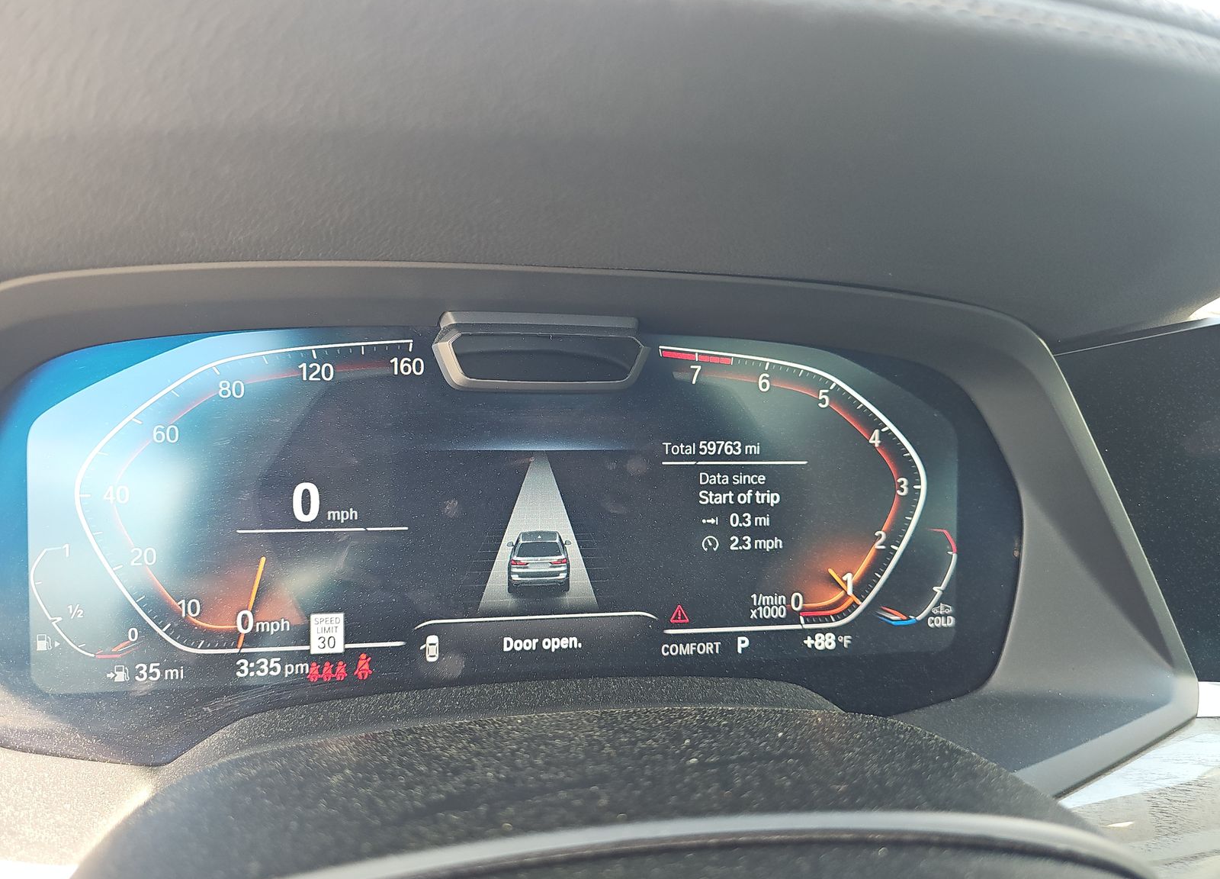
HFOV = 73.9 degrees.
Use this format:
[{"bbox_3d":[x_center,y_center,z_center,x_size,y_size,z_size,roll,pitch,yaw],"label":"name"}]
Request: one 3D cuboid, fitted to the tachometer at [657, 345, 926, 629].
[{"bbox_3d":[0.062,0.017,0.275,0.096,0.095,0.010,0,1,-10],"label":"tachometer"}]

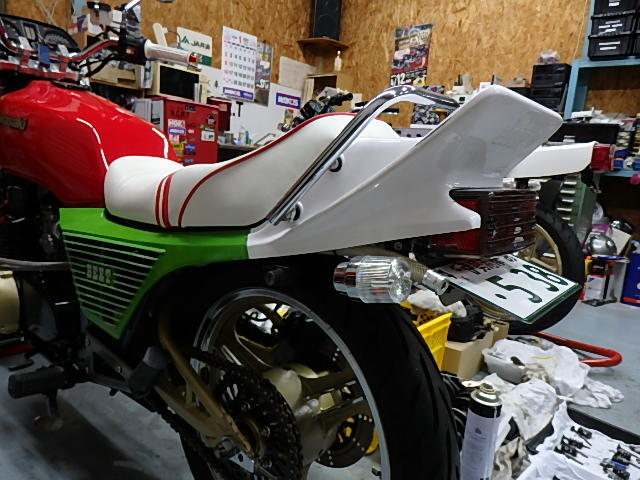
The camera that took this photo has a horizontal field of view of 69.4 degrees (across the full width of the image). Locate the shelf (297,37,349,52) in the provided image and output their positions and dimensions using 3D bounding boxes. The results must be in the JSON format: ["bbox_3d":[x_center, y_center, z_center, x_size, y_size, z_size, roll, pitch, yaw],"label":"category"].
[{"bbox_3d":[0.045,-2.096,4.981,0.400,0.030,0.470,12,12,38],"label":"shelf"}]

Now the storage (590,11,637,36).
[{"bbox_3d":[2.089,-1.477,3.275,0.250,0.156,0.340,12,12,38],"label":"storage"}]

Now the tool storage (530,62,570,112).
[{"bbox_3d":[1.818,-1.162,3.639,0.226,0.350,0.300,12,12,38],"label":"tool storage"}]

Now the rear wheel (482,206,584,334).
[{"bbox_3d":[0.897,0.126,2.205,0.650,0.650,0.120,12,12,38],"label":"rear wheel"}]

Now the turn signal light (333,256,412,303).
[{"bbox_3d":[0.056,0.043,0.498,0.077,0.050,0.050,-1,6,32],"label":"turn signal light"}]

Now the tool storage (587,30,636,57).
[{"bbox_3d":[2.080,-1.341,3.298,0.250,0.156,0.340,12,12,38],"label":"tool storage"}]

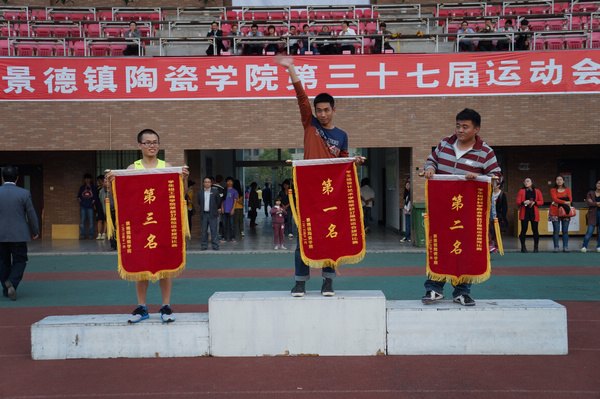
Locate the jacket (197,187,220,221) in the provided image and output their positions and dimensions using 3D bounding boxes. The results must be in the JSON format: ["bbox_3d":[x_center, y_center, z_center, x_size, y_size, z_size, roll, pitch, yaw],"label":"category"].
[{"bbox_3d":[-2.075,0.092,16.000,0.540,0.730,0.300,0,1,2],"label":"jacket"}]

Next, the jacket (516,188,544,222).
[{"bbox_3d":[5.071,0.128,15.400,0.590,0.730,0.340,0,1,15],"label":"jacket"}]

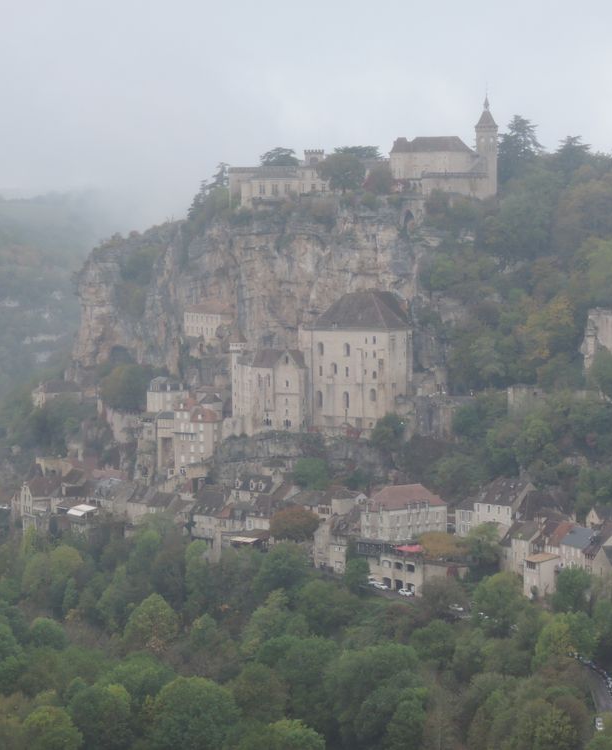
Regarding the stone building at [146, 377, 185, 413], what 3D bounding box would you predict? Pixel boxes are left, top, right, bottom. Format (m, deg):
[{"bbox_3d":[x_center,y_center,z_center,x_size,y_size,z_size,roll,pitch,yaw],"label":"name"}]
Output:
[{"bbox_3d":[-35.420,5.170,770.000,7.500,9.500,7.500,-2,4,-25],"label":"stone building"}]

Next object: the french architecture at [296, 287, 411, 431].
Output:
[{"bbox_3d":[12.200,-3.520,737.000,22.500,33.000,16.000,1,4,20],"label":"french architecture"}]

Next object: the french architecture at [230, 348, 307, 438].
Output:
[{"bbox_3d":[-8.770,4.170,740.000,17.500,20.500,8.000,1,4,24],"label":"french architecture"}]

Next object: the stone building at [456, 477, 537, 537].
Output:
[{"bbox_3d":[42.260,29.260,672.000,10.000,12.000,17.000,-3,4,-40],"label":"stone building"}]

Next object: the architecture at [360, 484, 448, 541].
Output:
[{"bbox_3d":[22.470,31.670,698.000,18.500,11.600,8.000,-3,4,-41],"label":"architecture"}]

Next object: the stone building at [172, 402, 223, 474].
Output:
[{"bbox_3d":[-26.880,15.690,752.000,10.300,17.200,7.200,1,4,20],"label":"stone building"}]

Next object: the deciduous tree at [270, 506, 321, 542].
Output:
[{"bbox_3d":[-2.420,35.180,705.000,11.400,9.200,10.500,0,3,0],"label":"deciduous tree"}]

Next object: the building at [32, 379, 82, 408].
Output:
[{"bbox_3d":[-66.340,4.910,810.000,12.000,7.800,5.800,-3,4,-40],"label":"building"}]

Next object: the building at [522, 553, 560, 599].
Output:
[{"bbox_3d":[48.950,41.850,632.000,4.900,9.000,6.200,-2,4,-28],"label":"building"}]

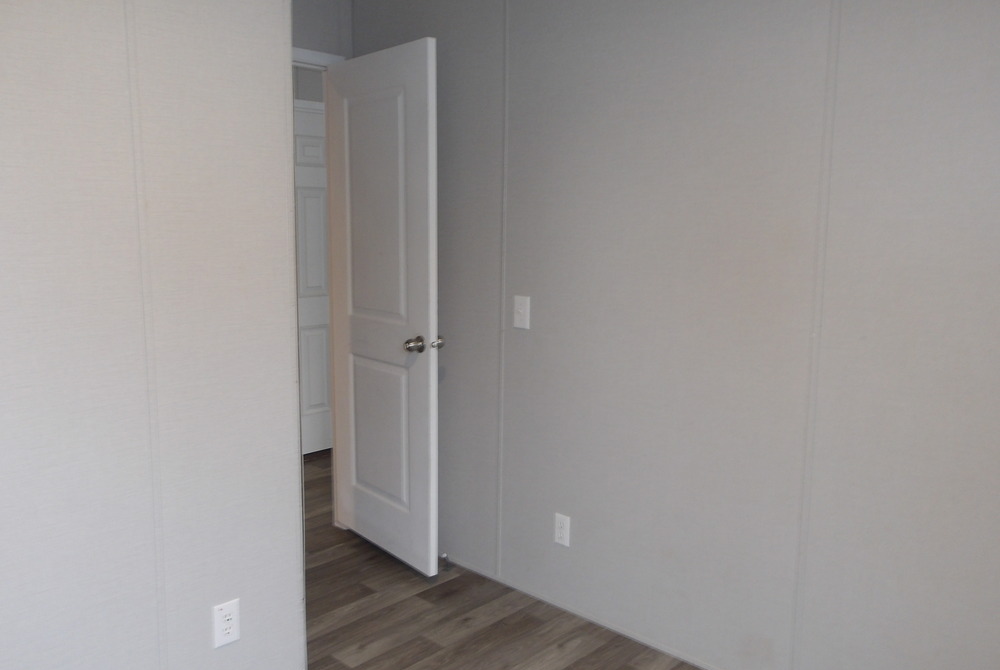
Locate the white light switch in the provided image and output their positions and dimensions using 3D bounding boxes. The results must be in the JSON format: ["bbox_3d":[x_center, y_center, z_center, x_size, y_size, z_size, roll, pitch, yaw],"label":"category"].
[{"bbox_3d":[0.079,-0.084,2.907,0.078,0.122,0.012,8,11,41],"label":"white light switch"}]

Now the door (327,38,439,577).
[{"bbox_3d":[-0.495,-0.096,3.242,0.038,2.063,0.710,-7,11,-41],"label":"door"}]

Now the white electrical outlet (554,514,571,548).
[{"bbox_3d":[0.229,0.722,2.883,0.069,0.115,0.008,8,11,41],"label":"white electrical outlet"}]

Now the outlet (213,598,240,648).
[{"bbox_3d":[-0.766,0.814,2.196,0.008,0.123,0.079,8,11,41],"label":"outlet"}]

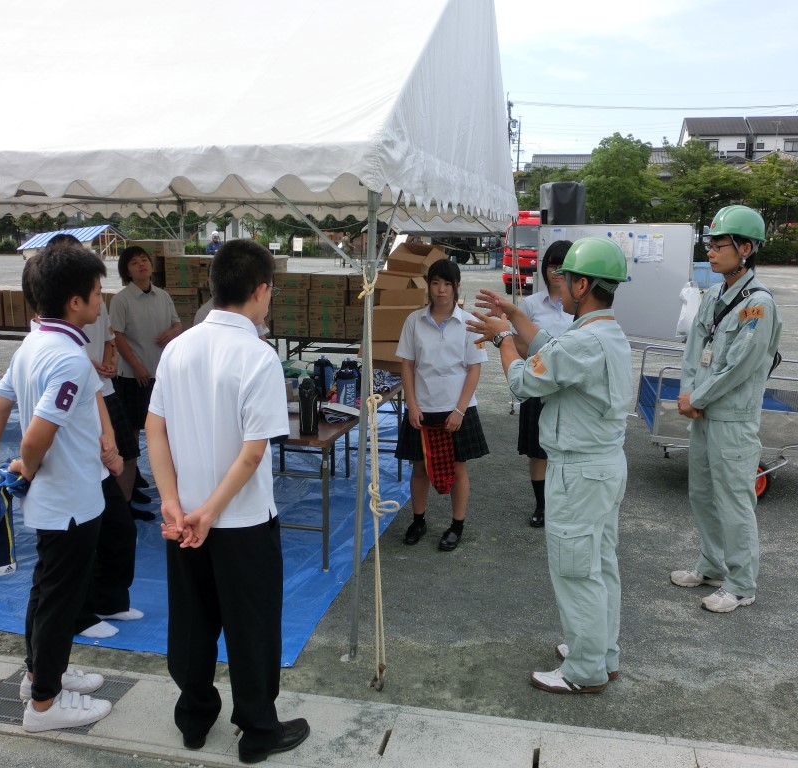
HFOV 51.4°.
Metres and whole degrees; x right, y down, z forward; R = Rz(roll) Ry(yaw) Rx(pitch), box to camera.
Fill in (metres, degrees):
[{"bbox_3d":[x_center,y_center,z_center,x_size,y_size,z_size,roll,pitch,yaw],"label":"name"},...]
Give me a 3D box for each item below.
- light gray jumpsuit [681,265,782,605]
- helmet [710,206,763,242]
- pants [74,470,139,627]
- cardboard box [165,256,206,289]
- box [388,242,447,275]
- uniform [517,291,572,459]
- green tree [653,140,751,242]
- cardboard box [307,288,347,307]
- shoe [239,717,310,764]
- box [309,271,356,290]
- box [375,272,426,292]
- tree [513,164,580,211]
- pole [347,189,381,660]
[{"bbox_3d":[1.541,0.243,3.897,0.320,1.510,0.480,-3,11,-16],"label":"light gray jumpsuit"},{"bbox_3d":[1.558,-0.742,3.829,0.275,0.170,0.215,-1,11,-4],"label":"helmet"},{"bbox_3d":[-1.326,0.630,3.618,0.310,0.860,0.360,1,10,-1],"label":"pants"},{"bbox_3d":[-2.186,-1.178,8.710,0.372,0.311,0.400,2,10,10],"label":"cardboard box"},{"bbox_3d":[0.146,-0.985,6.528,0.430,0.260,0.400,3,10,16],"label":"box"},{"bbox_3d":[0.900,-0.053,4.914,0.460,1.005,0.300,2,11,13],"label":"uniform"},{"bbox_3d":[22.596,-13.624,62.558,7.400,9.210,7.400,0,10,0],"label":"green tree"},{"bbox_3d":[-0.724,-0.946,9.023,0.405,0.172,0.370,3,10,13],"label":"cardboard box"},{"bbox_3d":[-0.413,1.197,2.834,0.275,0.100,0.100,-8,13,-36],"label":"shoe"},{"bbox_3d":[-0.652,-1.036,8.304,0.365,0.150,0.370,2,11,11],"label":"box"},{"bbox_3d":[0.011,-0.751,6.218,0.380,0.180,0.310,-1,11,-3],"label":"box"},{"bbox_3d":[11.216,-13.245,64.671,5.800,7.550,5.800,0,10,0],"label":"tree"},{"bbox_3d":[-0.144,0.192,3.275,0.045,1.919,0.045,3,10,-1],"label":"pole"}]

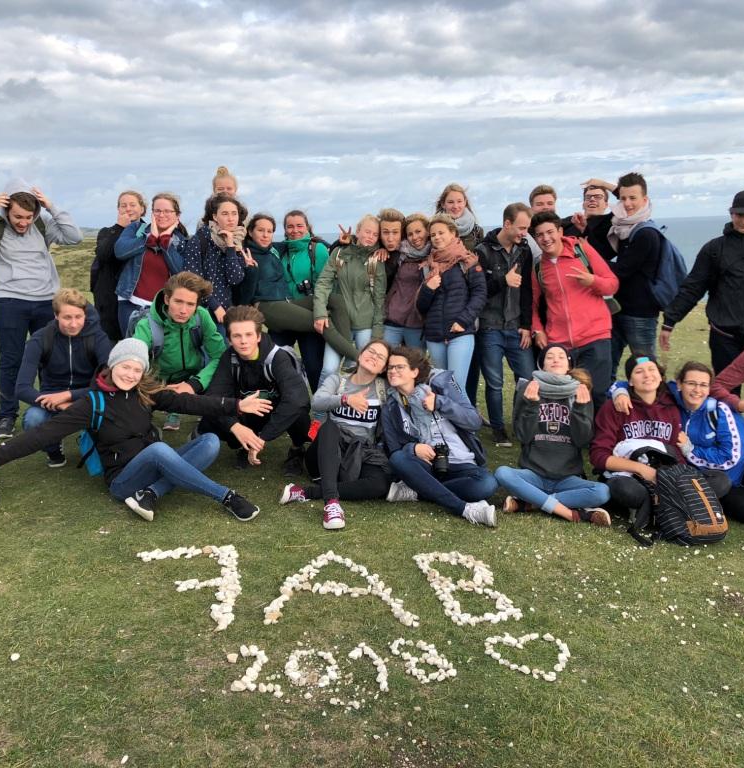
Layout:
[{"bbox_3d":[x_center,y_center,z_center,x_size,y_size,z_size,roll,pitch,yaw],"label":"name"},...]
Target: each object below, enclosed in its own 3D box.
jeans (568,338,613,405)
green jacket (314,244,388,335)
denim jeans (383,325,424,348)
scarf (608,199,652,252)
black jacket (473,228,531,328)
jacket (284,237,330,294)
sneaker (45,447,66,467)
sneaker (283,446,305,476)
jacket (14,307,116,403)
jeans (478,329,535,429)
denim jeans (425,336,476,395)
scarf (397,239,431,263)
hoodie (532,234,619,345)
[{"bbox_3d":[1.410,0.057,5.550,0.420,0.920,0.300,0,11,9],"label":"jeans"},{"bbox_3d":[-0.149,-0.634,5.500,0.500,0.640,0.290,-1,10,7],"label":"green jacket"},{"bbox_3d":[0.219,-0.017,5.750,0.380,0.900,0.280,-1,11,0],"label":"denim jeans"},{"bbox_3d":[1.663,-1.017,5.350,0.280,0.340,0.280,-12,14,-43],"label":"scarf"},{"bbox_3d":[0.889,-0.700,5.600,0.450,0.680,0.310,-7,11,-25],"label":"black jacket"},{"bbox_3d":[-0.502,-0.847,6.350,0.460,0.620,0.320,-1,11,0],"label":"jacket"},{"bbox_3d":[-1.974,0.432,5.159,0.105,0.115,0.285,-7,11,-24],"label":"sneaker"},{"bbox_3d":[-0.482,0.482,5.150,0.110,0.130,0.280,1,11,12],"label":"sneaker"},{"bbox_3d":[-1.819,-0.175,4.900,0.540,0.550,0.450,-4,11,-14],"label":"jacket"},{"bbox_3d":[0.902,-0.094,5.596,0.400,0.900,0.320,-5,11,-11],"label":"jeans"},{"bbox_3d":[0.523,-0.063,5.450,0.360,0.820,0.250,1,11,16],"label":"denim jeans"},{"bbox_3d":[0.285,-0.874,5.420,0.250,0.170,0.220,-2,11,3],"label":"scarf"},{"bbox_3d":[1.186,-0.536,4.850,0.550,0.680,0.340,0,11,11],"label":"hoodie"}]

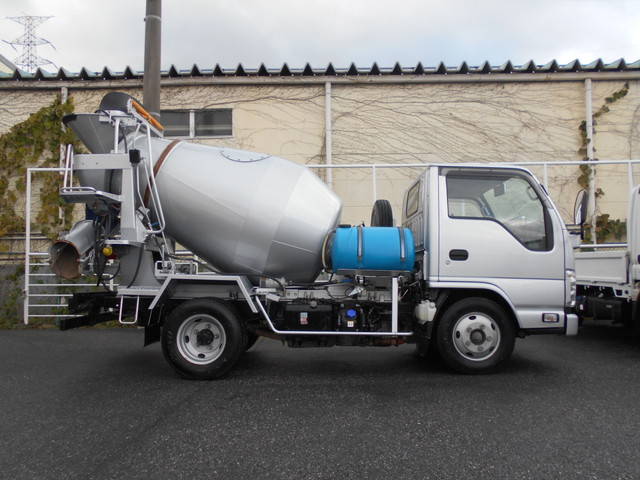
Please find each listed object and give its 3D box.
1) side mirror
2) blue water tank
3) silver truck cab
[{"bbox_3d":[2.319,-0.284,4.268,0.080,0.335,0.180,-1,-3,11],"label":"side mirror"},{"bbox_3d":[0.462,0.099,4.667,0.830,0.435,0.435,-1,-3,-1],"label":"blue water tank"},{"bbox_3d":[1.686,0.107,5.162,1.500,1.610,1.690,-1,-3,-1],"label":"silver truck cab"}]

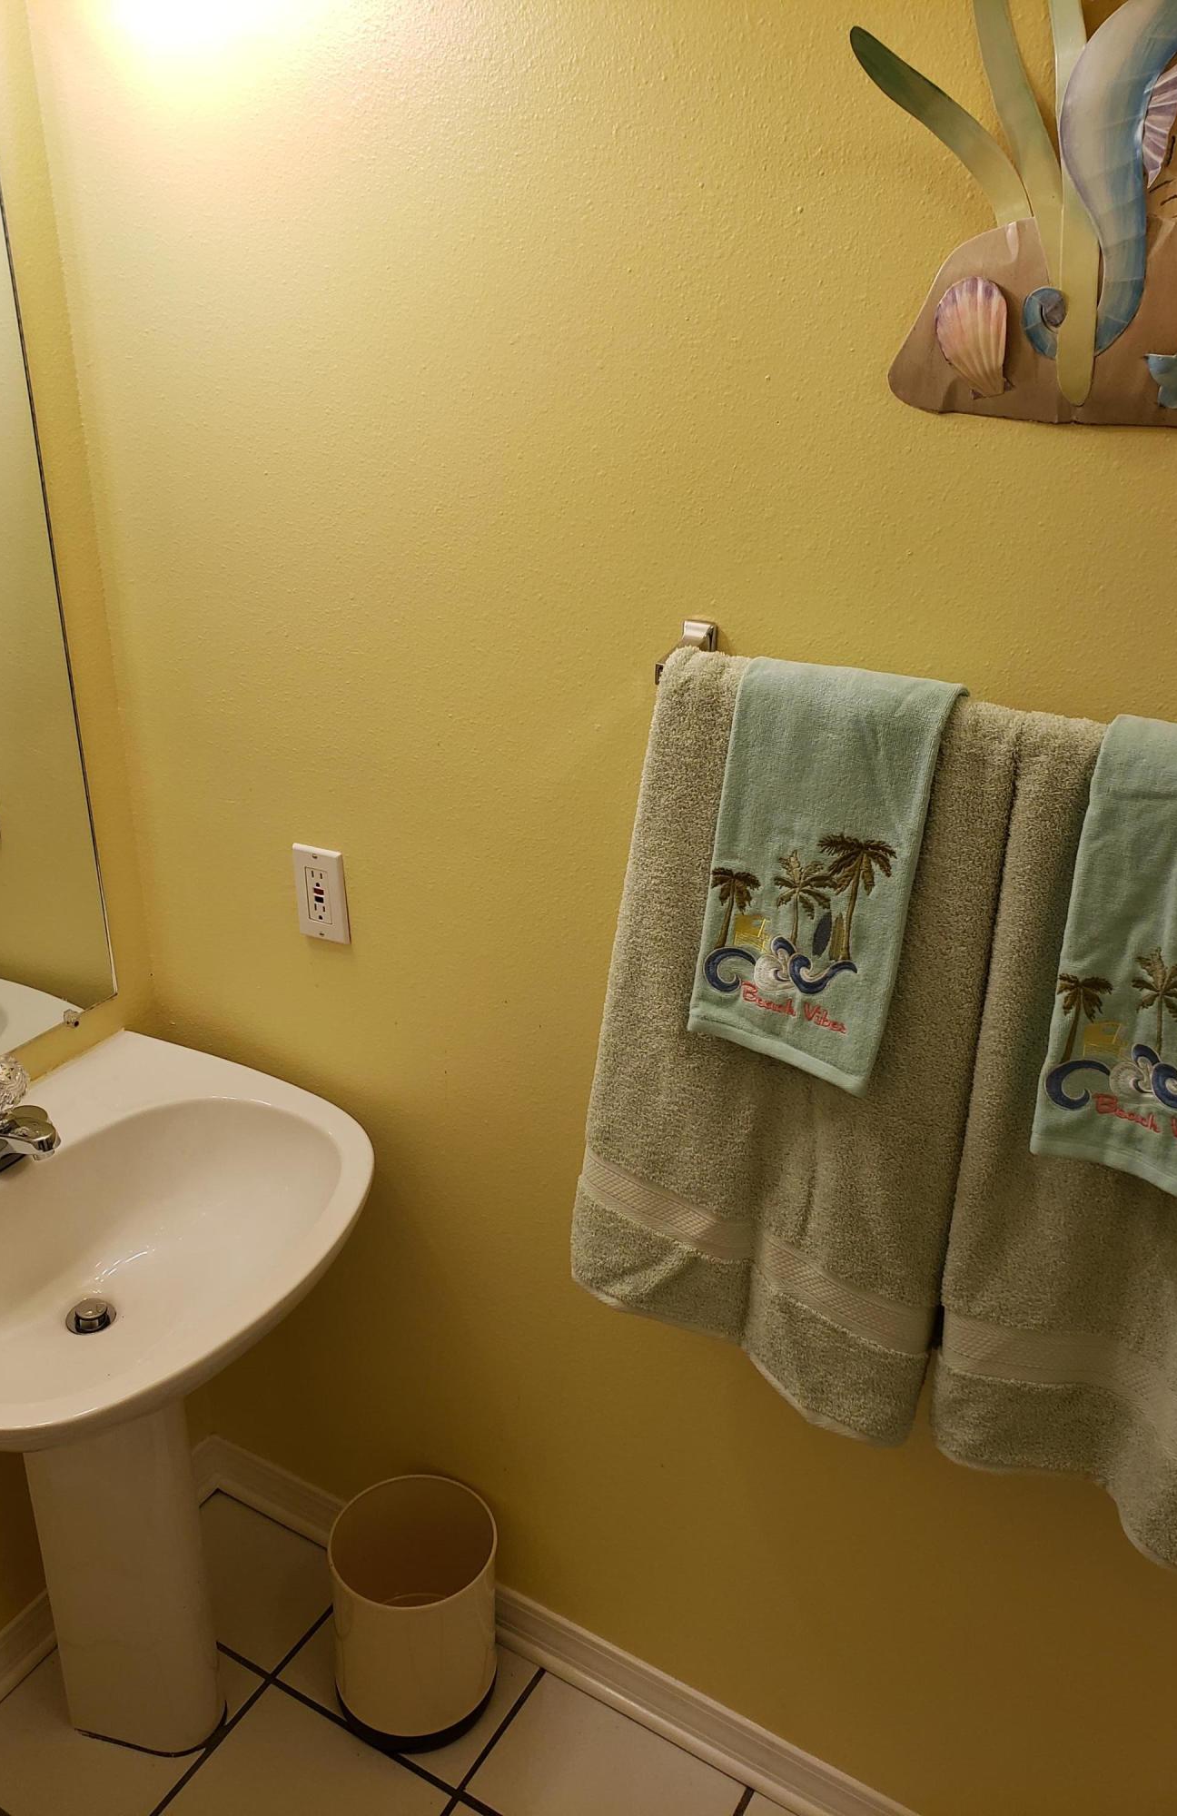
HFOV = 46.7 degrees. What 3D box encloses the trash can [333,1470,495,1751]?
[{"bbox_3d":[-0.229,0.934,1.809,0.210,0.266,0.210,1,25,0],"label":"trash can"}]

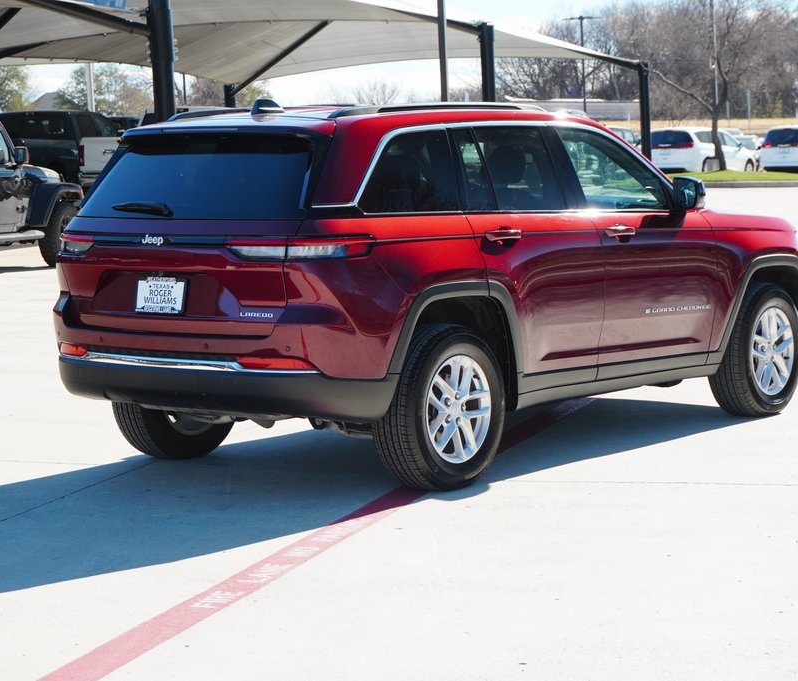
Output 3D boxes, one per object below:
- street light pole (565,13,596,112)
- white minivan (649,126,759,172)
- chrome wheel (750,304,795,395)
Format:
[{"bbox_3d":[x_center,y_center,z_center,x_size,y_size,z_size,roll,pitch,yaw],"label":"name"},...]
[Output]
[{"bbox_3d":[11.623,-15.822,130.000,2.200,8.900,0.400,-1,6,3],"label":"street light pole"},{"bbox_3d":[10.123,-6.211,69.200,2.020,1.777,5.180,2,6,35],"label":"white minivan"},{"bbox_3d":[2.067,0.058,11.897,0.200,0.500,0.500,4,7,39],"label":"chrome wheel"}]

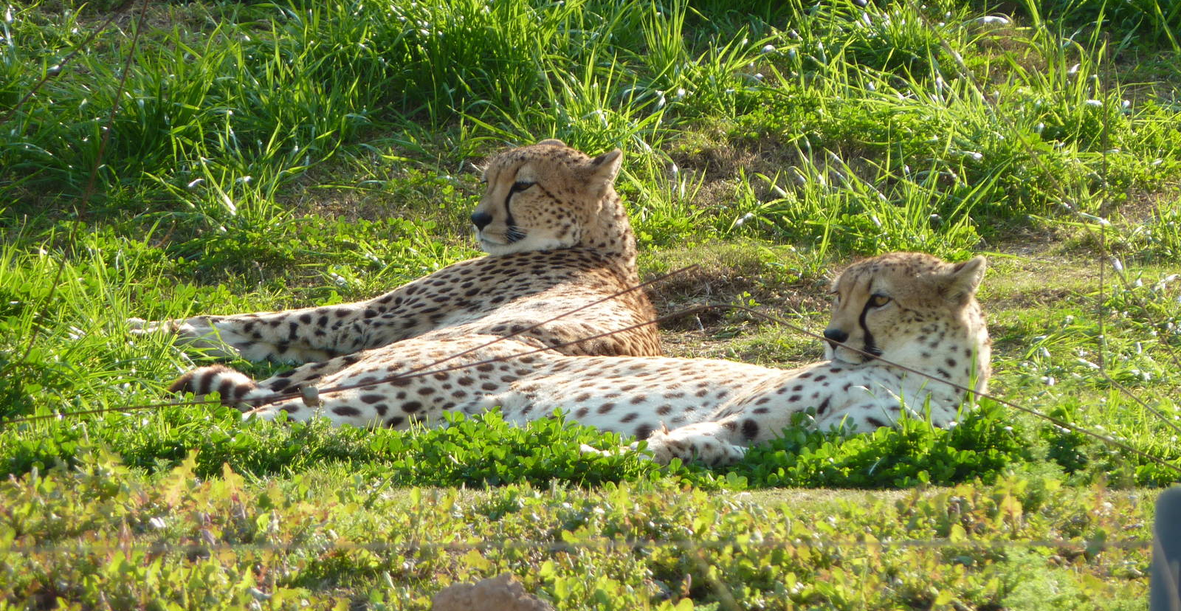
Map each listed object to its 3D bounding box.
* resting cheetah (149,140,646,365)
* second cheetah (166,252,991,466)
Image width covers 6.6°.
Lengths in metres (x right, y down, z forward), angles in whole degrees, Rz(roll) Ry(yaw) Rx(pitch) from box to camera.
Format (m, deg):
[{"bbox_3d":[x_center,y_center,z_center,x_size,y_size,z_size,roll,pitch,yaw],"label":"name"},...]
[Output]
[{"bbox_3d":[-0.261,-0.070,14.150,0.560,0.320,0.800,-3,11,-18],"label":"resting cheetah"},{"bbox_3d":[-0.013,0.054,13.550,1.050,0.290,0.450,2,10,10],"label":"second cheetah"}]

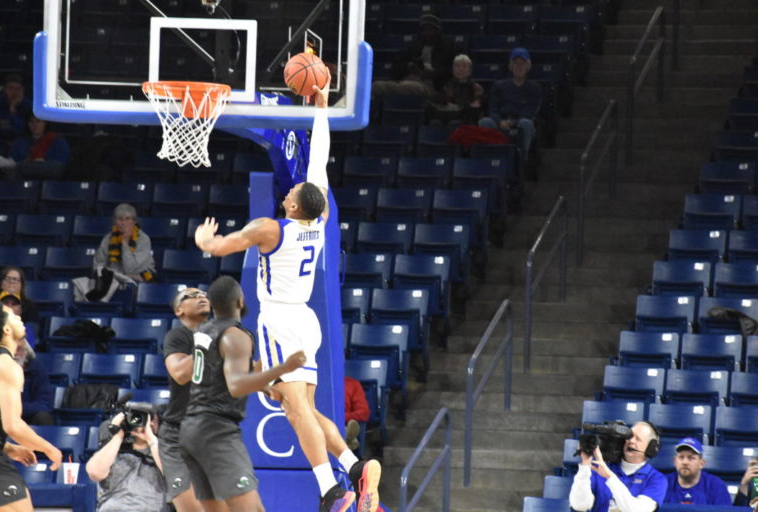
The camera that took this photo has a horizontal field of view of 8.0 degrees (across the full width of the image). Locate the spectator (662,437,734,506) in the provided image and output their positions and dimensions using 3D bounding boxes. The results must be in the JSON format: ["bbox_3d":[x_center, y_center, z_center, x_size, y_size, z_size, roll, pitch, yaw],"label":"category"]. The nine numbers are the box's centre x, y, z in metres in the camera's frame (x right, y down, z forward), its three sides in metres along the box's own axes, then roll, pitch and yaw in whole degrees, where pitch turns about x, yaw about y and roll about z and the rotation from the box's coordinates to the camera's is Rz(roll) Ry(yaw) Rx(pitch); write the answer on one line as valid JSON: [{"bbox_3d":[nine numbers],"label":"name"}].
[{"bbox_3d":[1.970,1.746,33.819,0.550,1.240,0.680,1,-3,10],"label":"spectator"}]

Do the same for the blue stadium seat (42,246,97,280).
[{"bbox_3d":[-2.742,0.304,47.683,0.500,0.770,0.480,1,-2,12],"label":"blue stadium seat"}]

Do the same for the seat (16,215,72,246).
[{"bbox_3d":[-2.978,0.026,47.527,0.500,0.780,0.500,1,-2,12],"label":"seat"}]

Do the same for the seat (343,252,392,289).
[{"bbox_3d":[-0.167,0.369,46.067,0.500,0.780,0.500,1,-2,12],"label":"seat"}]

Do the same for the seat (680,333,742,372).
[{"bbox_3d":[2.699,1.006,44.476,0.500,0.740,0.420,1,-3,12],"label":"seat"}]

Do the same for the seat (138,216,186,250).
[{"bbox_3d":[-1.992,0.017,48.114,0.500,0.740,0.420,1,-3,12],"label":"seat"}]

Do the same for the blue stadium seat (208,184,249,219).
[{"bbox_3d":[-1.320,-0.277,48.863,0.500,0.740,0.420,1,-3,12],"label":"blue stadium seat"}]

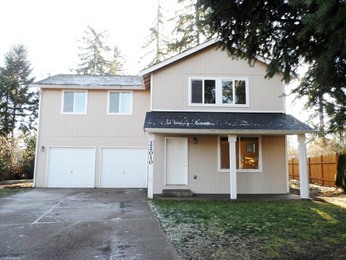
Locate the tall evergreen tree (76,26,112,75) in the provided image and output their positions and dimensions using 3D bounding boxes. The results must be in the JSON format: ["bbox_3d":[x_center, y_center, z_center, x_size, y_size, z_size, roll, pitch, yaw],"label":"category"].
[{"bbox_3d":[-11.061,-4.786,33.276,5.600,19.800,5.600,1,-6,-2],"label":"tall evergreen tree"}]

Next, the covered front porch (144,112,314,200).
[{"bbox_3d":[2.201,0.963,10.080,6.700,3.650,1.580,1,-6,-2],"label":"covered front porch"}]

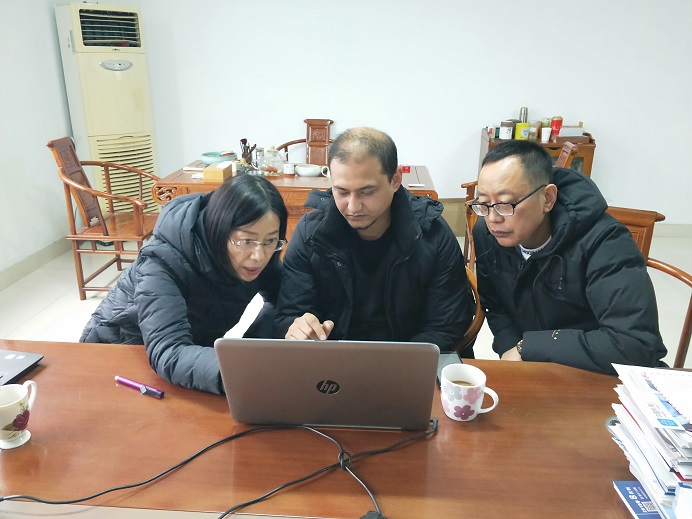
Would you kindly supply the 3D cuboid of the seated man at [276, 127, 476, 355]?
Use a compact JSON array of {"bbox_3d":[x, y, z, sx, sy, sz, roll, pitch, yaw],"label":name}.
[{"bbox_3d":[0.075,0.255,1.455,0.580,1.250,0.740,2,21,6],"label":"seated man"}]

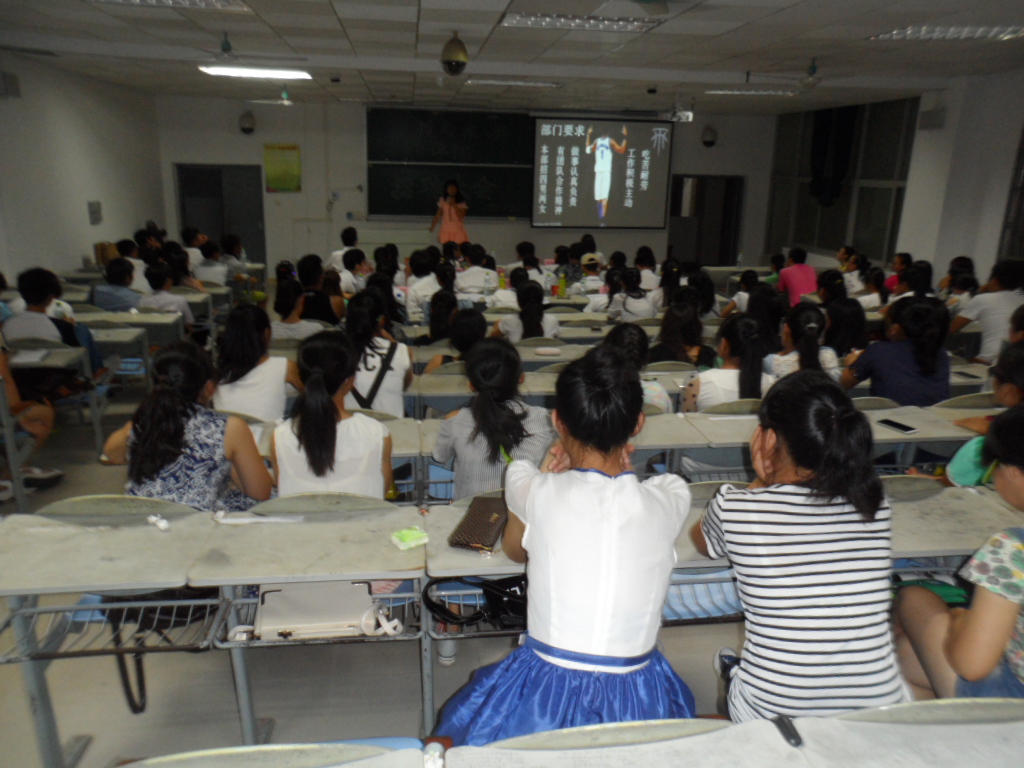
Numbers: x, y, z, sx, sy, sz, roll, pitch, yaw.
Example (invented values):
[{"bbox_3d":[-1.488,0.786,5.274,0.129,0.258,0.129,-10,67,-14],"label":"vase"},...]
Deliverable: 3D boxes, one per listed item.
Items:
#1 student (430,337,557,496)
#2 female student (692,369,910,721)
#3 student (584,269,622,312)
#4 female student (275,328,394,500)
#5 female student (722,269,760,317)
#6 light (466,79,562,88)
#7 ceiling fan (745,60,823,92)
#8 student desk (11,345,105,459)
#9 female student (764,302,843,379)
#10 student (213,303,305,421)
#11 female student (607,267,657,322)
[{"bbox_3d":[-0.067,0.405,2.626,0.430,1.150,0.720,0,16,-5],"label":"student"},{"bbox_3d":[0.572,0.549,1.768,0.450,1.220,0.700,-2,16,-12],"label":"female student"},{"bbox_3d":[0.845,-0.539,7.253,0.440,1.130,0.680,-4,17,-17],"label":"student"},{"bbox_3d":[-0.562,0.399,2.515,0.420,1.190,0.700,-1,16,-7],"label":"female student"},{"bbox_3d":[1.938,-0.392,6.551,0.440,1.160,0.700,-3,16,-15],"label":"female student"},{"bbox_3d":[0.039,-3.668,9.333,1.200,0.090,0.600,0,16,-7],"label":"light"},{"bbox_3d":[2.757,-2.837,7.112,1.300,0.320,1.300,-1,16,-7],"label":"ceiling fan"},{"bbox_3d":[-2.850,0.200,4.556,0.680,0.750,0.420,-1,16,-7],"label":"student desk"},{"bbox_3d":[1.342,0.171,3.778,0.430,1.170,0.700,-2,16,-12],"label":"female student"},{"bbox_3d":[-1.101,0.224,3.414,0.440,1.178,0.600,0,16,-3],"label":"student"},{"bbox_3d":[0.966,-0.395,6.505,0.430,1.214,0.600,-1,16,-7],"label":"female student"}]

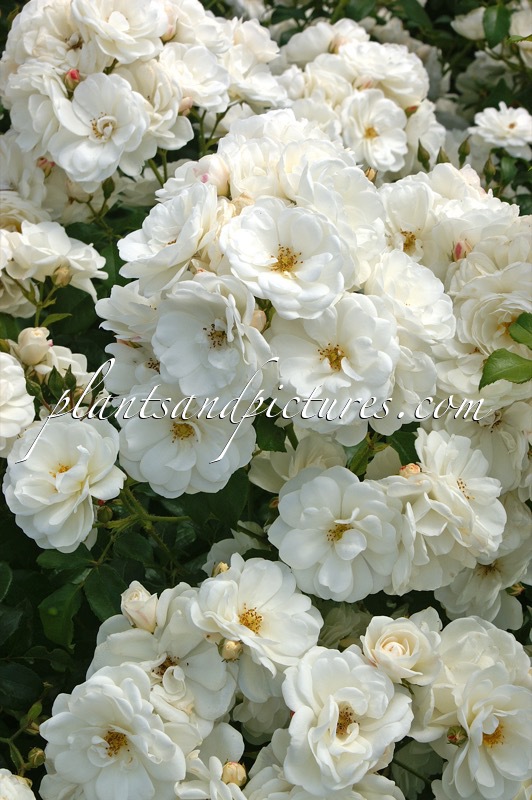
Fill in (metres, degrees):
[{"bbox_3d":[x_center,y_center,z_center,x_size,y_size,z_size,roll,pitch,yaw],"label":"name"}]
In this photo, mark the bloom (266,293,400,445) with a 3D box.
[{"bbox_3d":[0.036,-0.018,1.060,0.071,0.075,0.042,0,-9,-2],"label":"bloom"}]

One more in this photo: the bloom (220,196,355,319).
[{"bbox_3d":[0.012,-0.080,1.130,0.070,0.038,0.068,3,63,5],"label":"bloom"}]

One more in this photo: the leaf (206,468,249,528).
[{"bbox_3d":[-0.024,0.058,1.220,0.029,0.042,0.012,7,-17,2],"label":"leaf"}]

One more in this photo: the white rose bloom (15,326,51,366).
[{"bbox_3d":[-0.129,-0.029,1.100,0.020,0.023,0.020,0,26,0],"label":"white rose bloom"}]

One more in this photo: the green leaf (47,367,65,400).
[{"bbox_3d":[-0.116,-0.009,1.100,0.009,0.018,0.009,7,18,0],"label":"green leaf"}]

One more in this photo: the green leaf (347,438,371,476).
[{"bbox_3d":[0.054,0.034,1.170,0.013,0.010,0.025,23,74,7],"label":"green leaf"}]

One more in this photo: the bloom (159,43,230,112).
[{"bbox_3d":[-0.052,-0.234,1.450,0.054,0.043,0.052,-11,67,-21],"label":"bloom"}]

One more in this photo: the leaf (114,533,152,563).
[{"bbox_3d":[-0.074,0.082,1.110,0.024,0.010,0.020,-17,61,-9],"label":"leaf"}]

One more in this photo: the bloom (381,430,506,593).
[{"bbox_3d":[0.101,0.064,1.140,0.075,0.085,0.060,-14,-8,-27],"label":"bloom"}]

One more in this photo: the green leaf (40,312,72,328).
[{"bbox_3d":[-0.131,-0.050,1.250,0.021,0.004,0.009,-23,37,-2],"label":"green leaf"}]

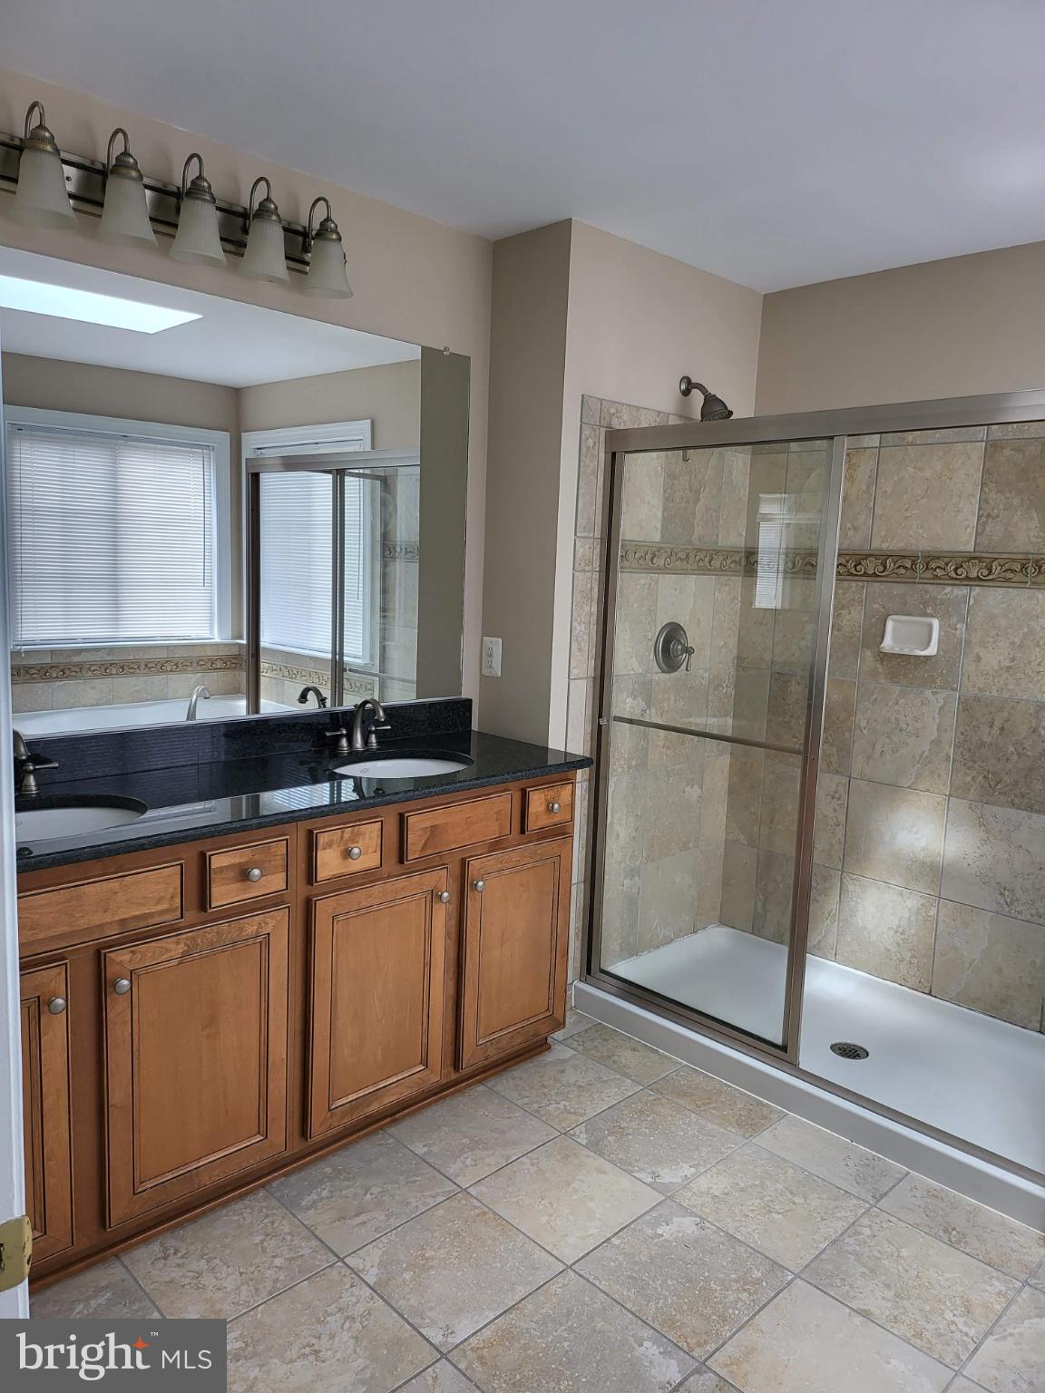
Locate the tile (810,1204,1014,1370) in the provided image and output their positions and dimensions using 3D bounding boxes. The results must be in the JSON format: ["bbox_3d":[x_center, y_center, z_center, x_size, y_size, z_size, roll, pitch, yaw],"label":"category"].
[{"bbox_3d":[0.812,1.222,2.017,0.328,0.010,0.332,-5,11,-44],"label":"tile"}]

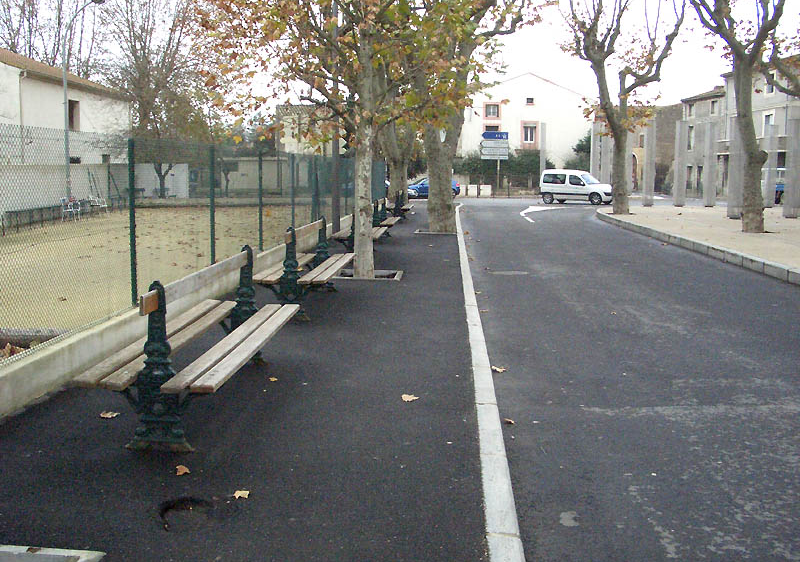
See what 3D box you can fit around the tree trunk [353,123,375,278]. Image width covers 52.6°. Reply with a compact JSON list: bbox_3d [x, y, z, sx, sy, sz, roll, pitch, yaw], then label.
[{"bbox_3d":[-0.543,-1.207,12.195,0.303,2.295,0.303,1,8,0],"label":"tree trunk"}]

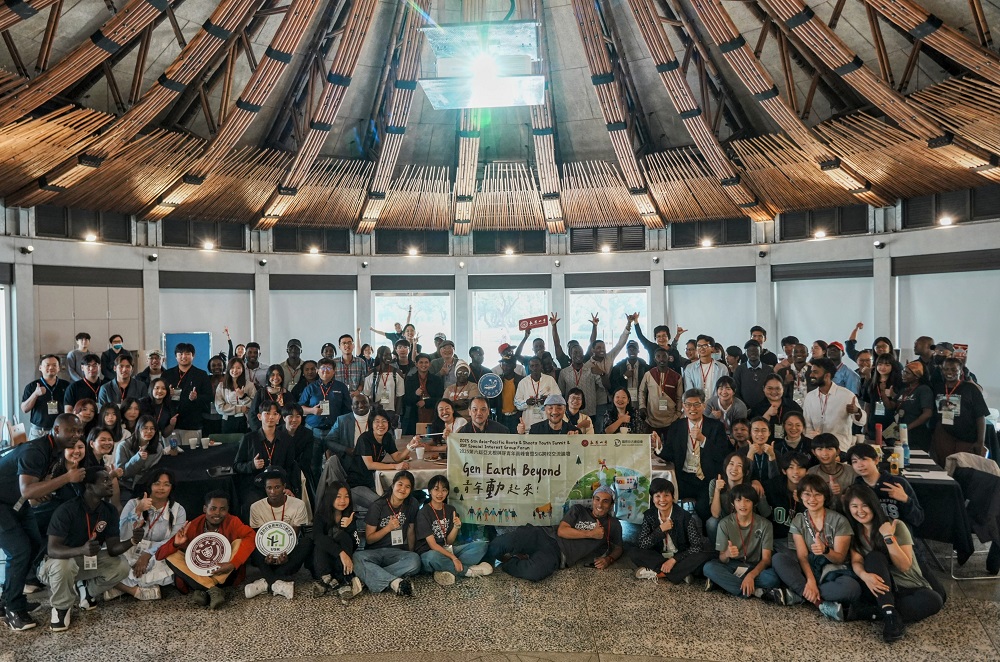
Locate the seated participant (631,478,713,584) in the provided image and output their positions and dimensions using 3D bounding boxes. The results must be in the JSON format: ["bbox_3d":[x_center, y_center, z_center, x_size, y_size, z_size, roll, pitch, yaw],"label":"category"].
[{"bbox_3d":[1.397,1.582,5.420,0.680,0.790,0.620,-1,1,13],"label":"seated participant"}]

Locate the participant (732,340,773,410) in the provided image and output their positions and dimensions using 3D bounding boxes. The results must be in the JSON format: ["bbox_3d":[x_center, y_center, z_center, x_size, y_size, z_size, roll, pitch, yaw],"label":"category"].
[{"bbox_3d":[2.858,0.977,7.500,0.540,1.720,0.340,0,1,11],"label":"participant"}]

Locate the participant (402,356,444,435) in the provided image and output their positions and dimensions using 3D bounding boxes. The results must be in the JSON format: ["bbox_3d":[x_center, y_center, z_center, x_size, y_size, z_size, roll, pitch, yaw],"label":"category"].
[{"bbox_3d":[-0.966,1.132,8.400,0.520,1.680,0.360,-1,1,-3],"label":"participant"}]

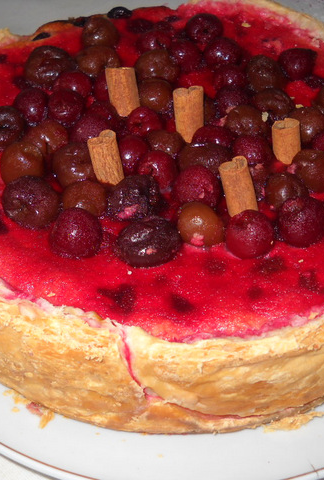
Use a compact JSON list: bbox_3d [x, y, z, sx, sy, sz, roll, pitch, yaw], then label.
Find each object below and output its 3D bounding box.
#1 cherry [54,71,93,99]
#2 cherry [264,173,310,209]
[{"bbox_3d":[-0.044,-0.075,0.347,0.019,0.017,0.019,0,48,0],"label":"cherry"},{"bbox_3d":[0.053,-0.020,0.297,0.019,0.017,0.019,0,48,0],"label":"cherry"}]

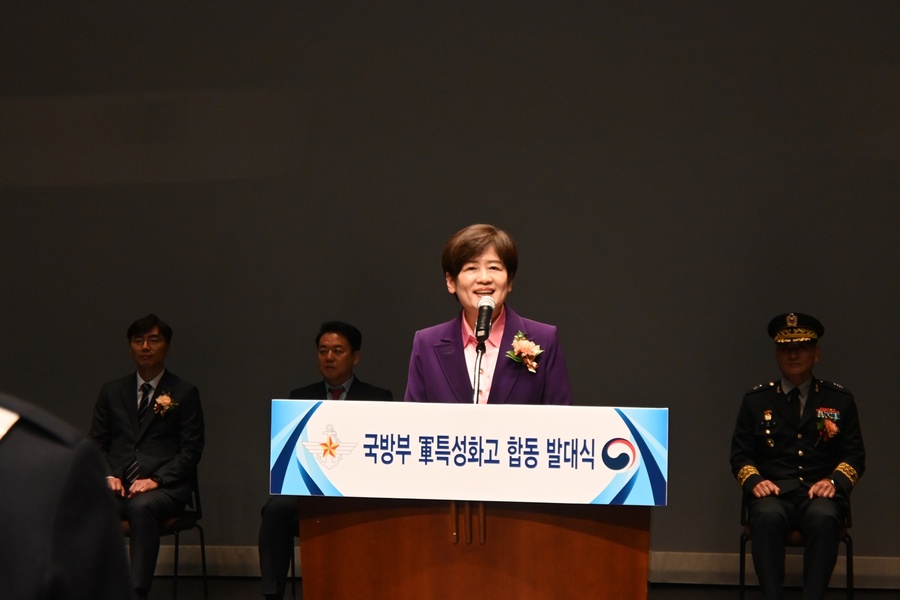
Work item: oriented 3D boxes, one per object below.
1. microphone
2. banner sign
[{"bbox_3d":[0.096,0.055,5.150,0.050,0.050,0.190,2,33,4],"label":"microphone"},{"bbox_3d":[0.047,0.394,4.860,1.028,0.249,0.020,1,0,5],"label":"banner sign"}]

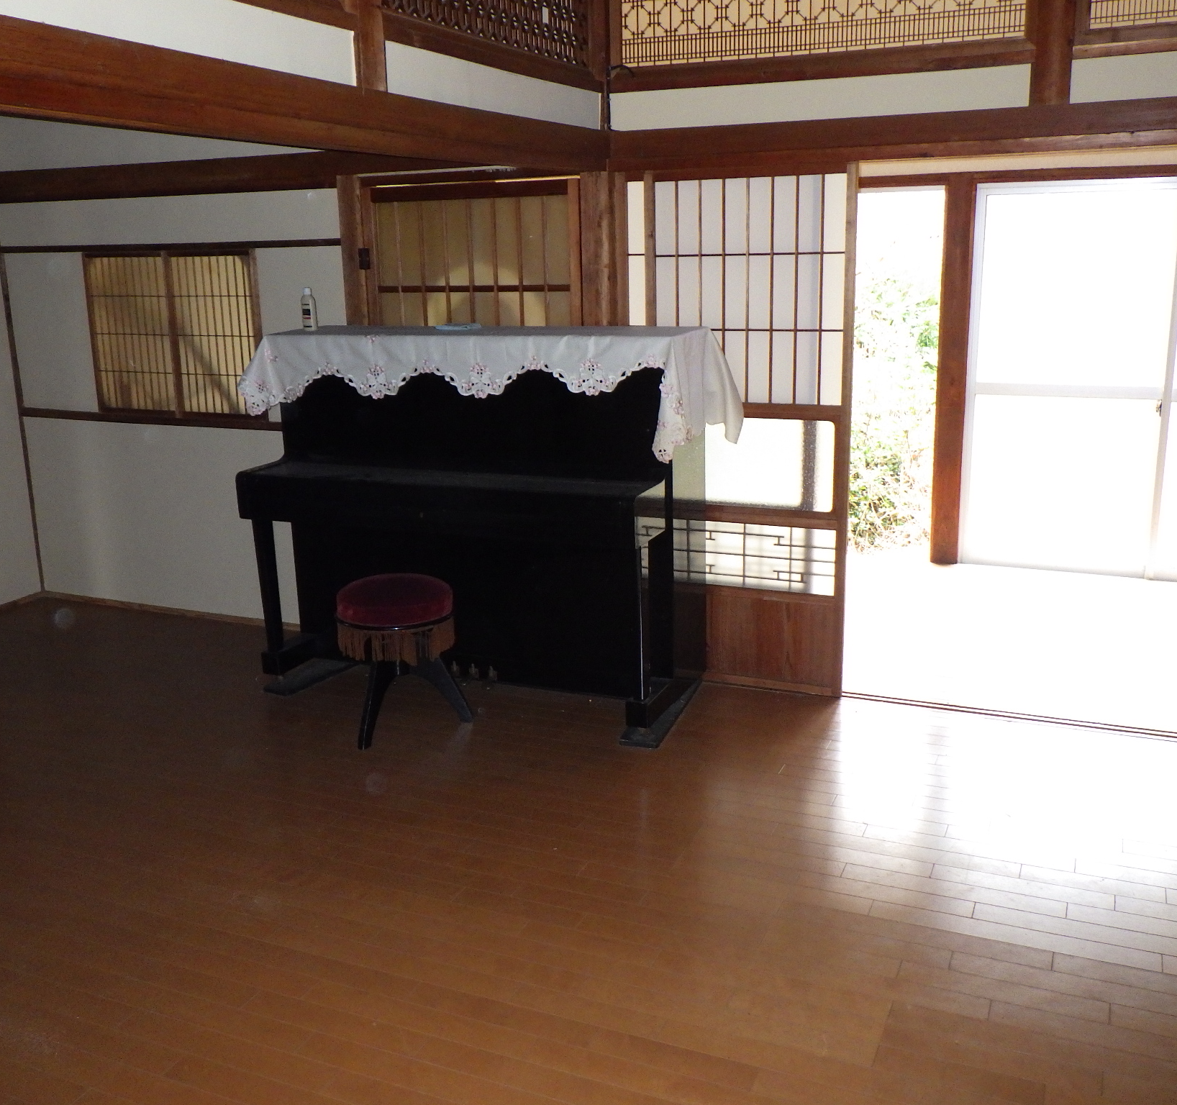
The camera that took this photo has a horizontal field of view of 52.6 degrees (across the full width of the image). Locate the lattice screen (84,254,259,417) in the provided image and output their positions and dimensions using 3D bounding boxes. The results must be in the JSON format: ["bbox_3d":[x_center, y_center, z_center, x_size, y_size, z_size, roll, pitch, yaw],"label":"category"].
[{"bbox_3d":[-1.694,-0.890,4.886,0.910,0.690,0.050,5,16,23],"label":"lattice screen"}]

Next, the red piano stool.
[{"bbox_3d":[-0.619,0.347,3.875,0.400,0.460,0.400,-1,14,0],"label":"red piano stool"}]

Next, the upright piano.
[{"bbox_3d":[-0.376,-0.118,4.081,1.470,1.246,0.670,5,16,22],"label":"upright piano"}]

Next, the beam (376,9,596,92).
[{"bbox_3d":[-0.240,-1.367,3.305,0.070,0.065,1.270,5,16,23],"label":"beam"}]

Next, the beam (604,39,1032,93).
[{"bbox_3d":[0.662,-1.479,3.630,1.300,0.070,0.070,5,16,23],"label":"beam"}]

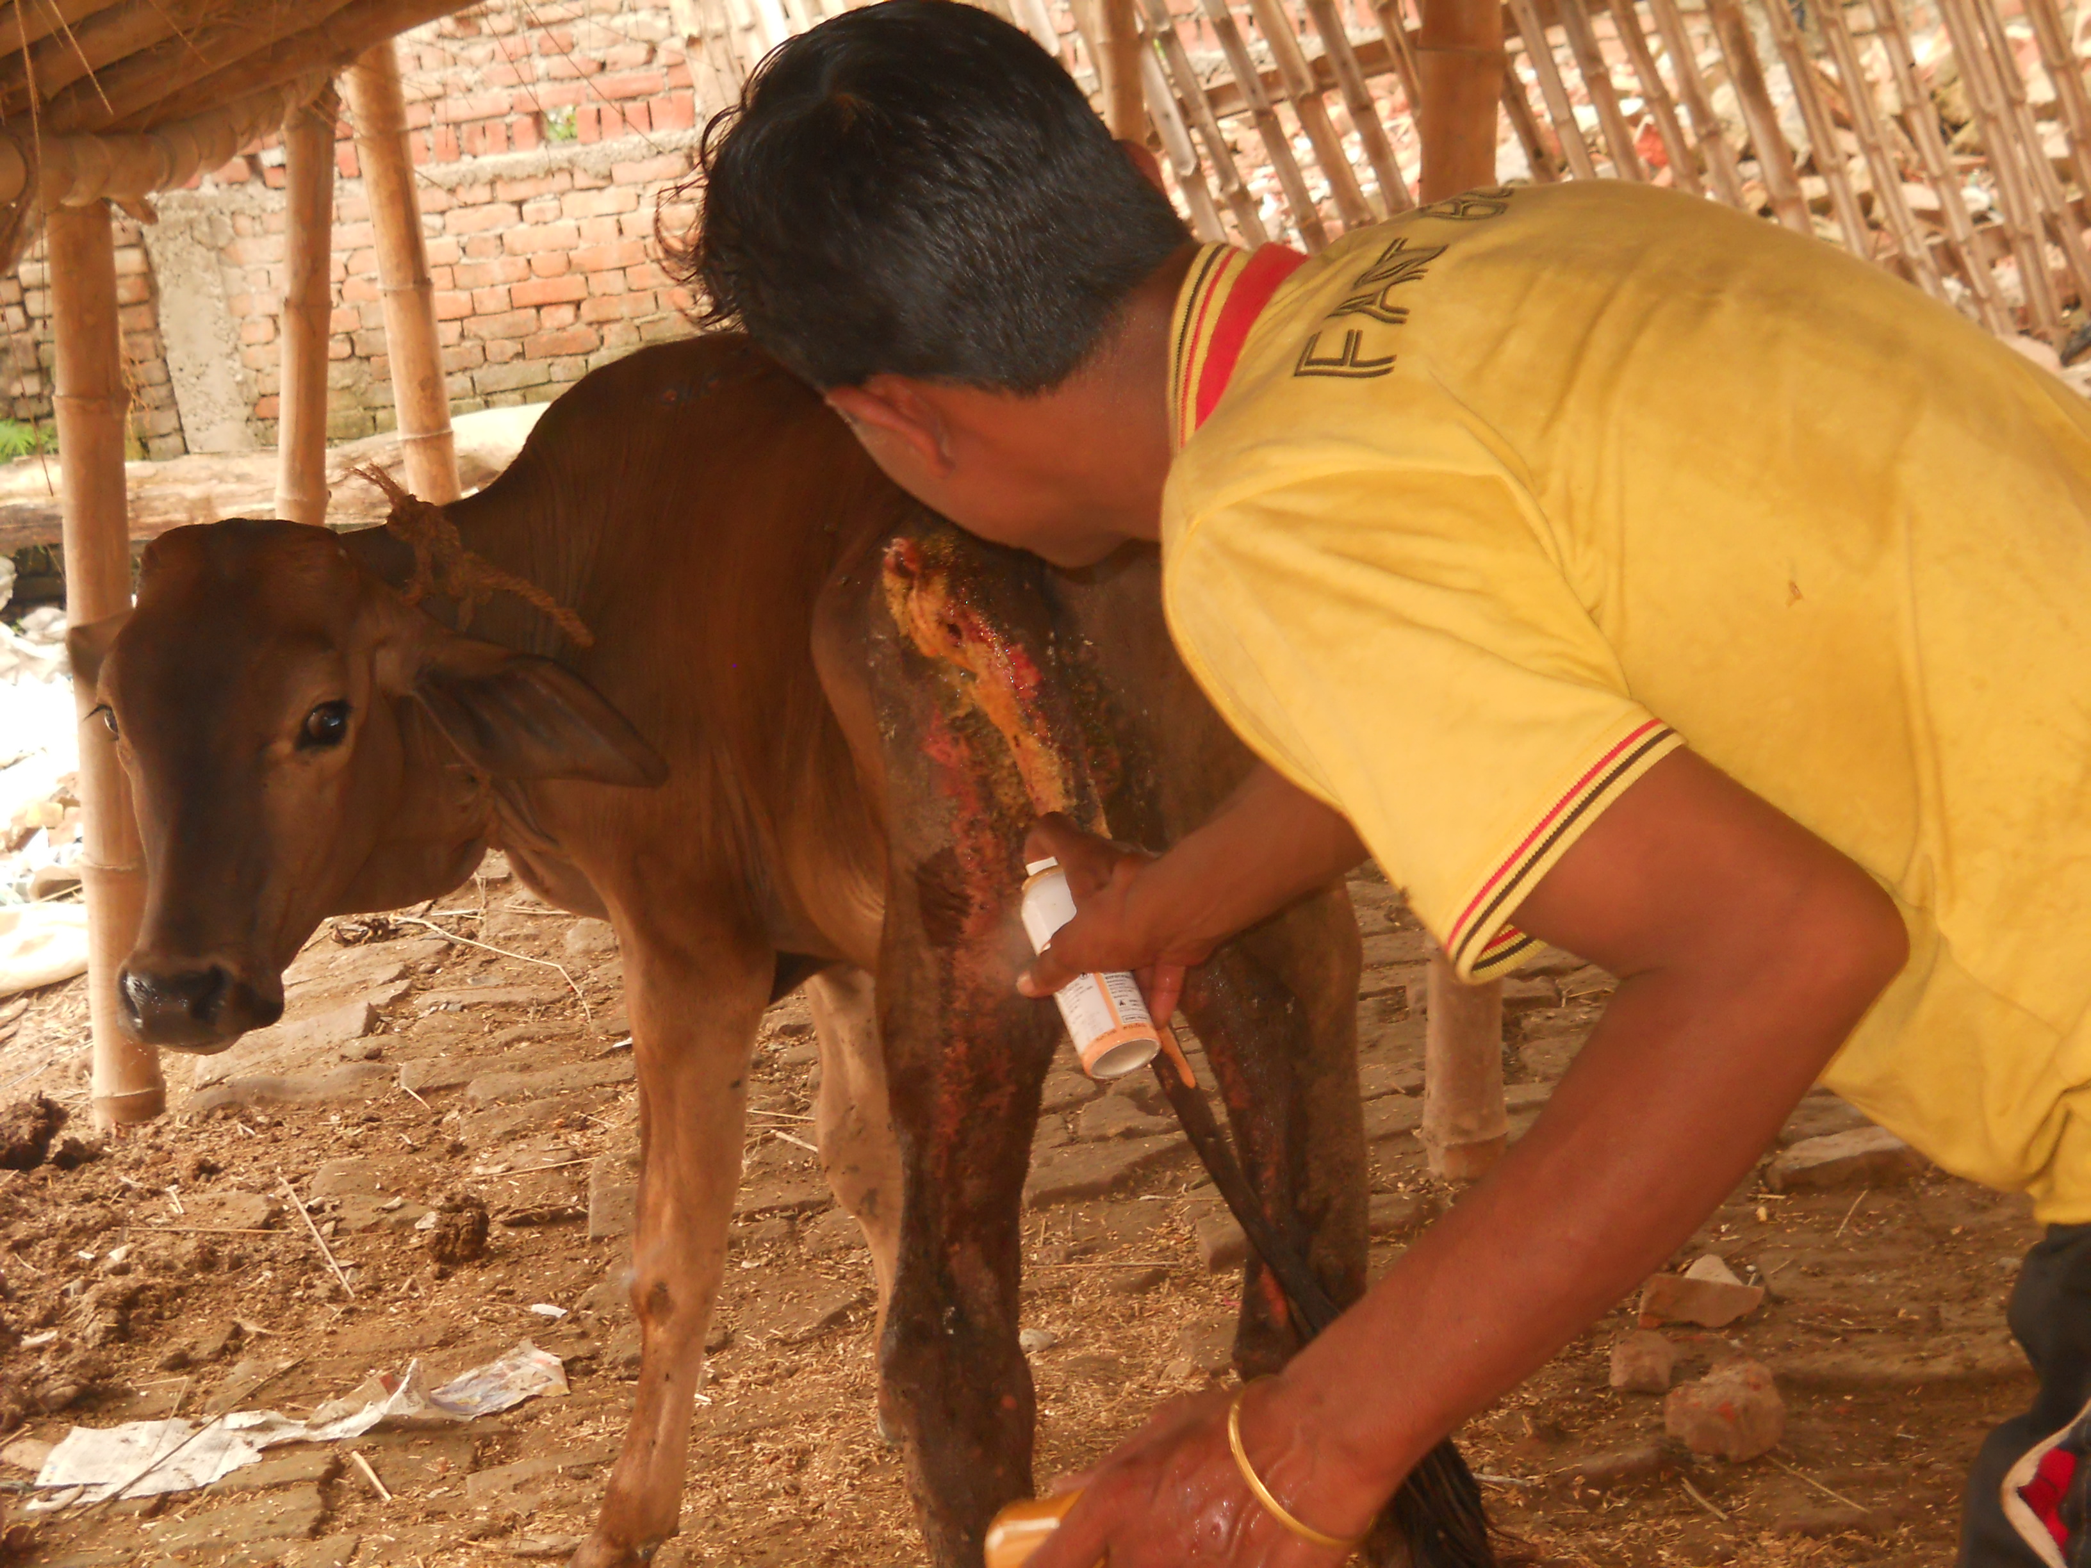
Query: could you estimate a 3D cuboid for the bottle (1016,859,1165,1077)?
[{"bbox_3d":[0.020,0.095,2.153,0.042,0.131,0.042,-1,-35,-34],"label":"bottle"}]

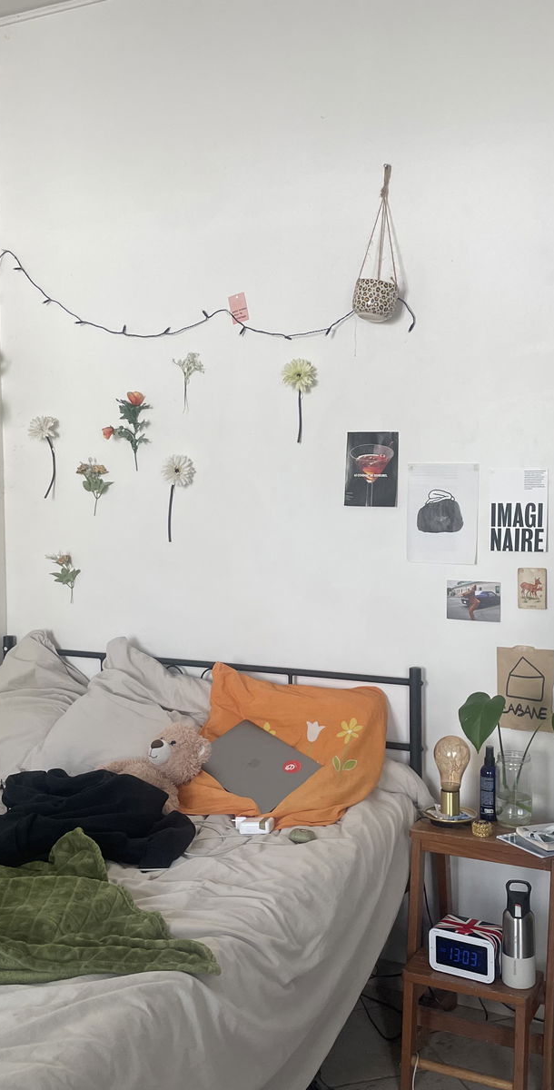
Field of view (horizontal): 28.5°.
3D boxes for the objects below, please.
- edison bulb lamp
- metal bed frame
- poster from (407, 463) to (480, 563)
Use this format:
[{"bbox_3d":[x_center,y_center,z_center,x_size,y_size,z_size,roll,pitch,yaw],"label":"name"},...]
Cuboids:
[{"bbox_3d":[0.440,0.579,2.737,0.092,0.204,0.092,1,4,27],"label":"edison bulb lamp"},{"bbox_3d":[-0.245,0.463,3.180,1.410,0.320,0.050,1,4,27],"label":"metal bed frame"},{"bbox_3d":[0.438,-0.081,2.877,0.194,0.262,0.006,1,4,27],"label":"poster"}]

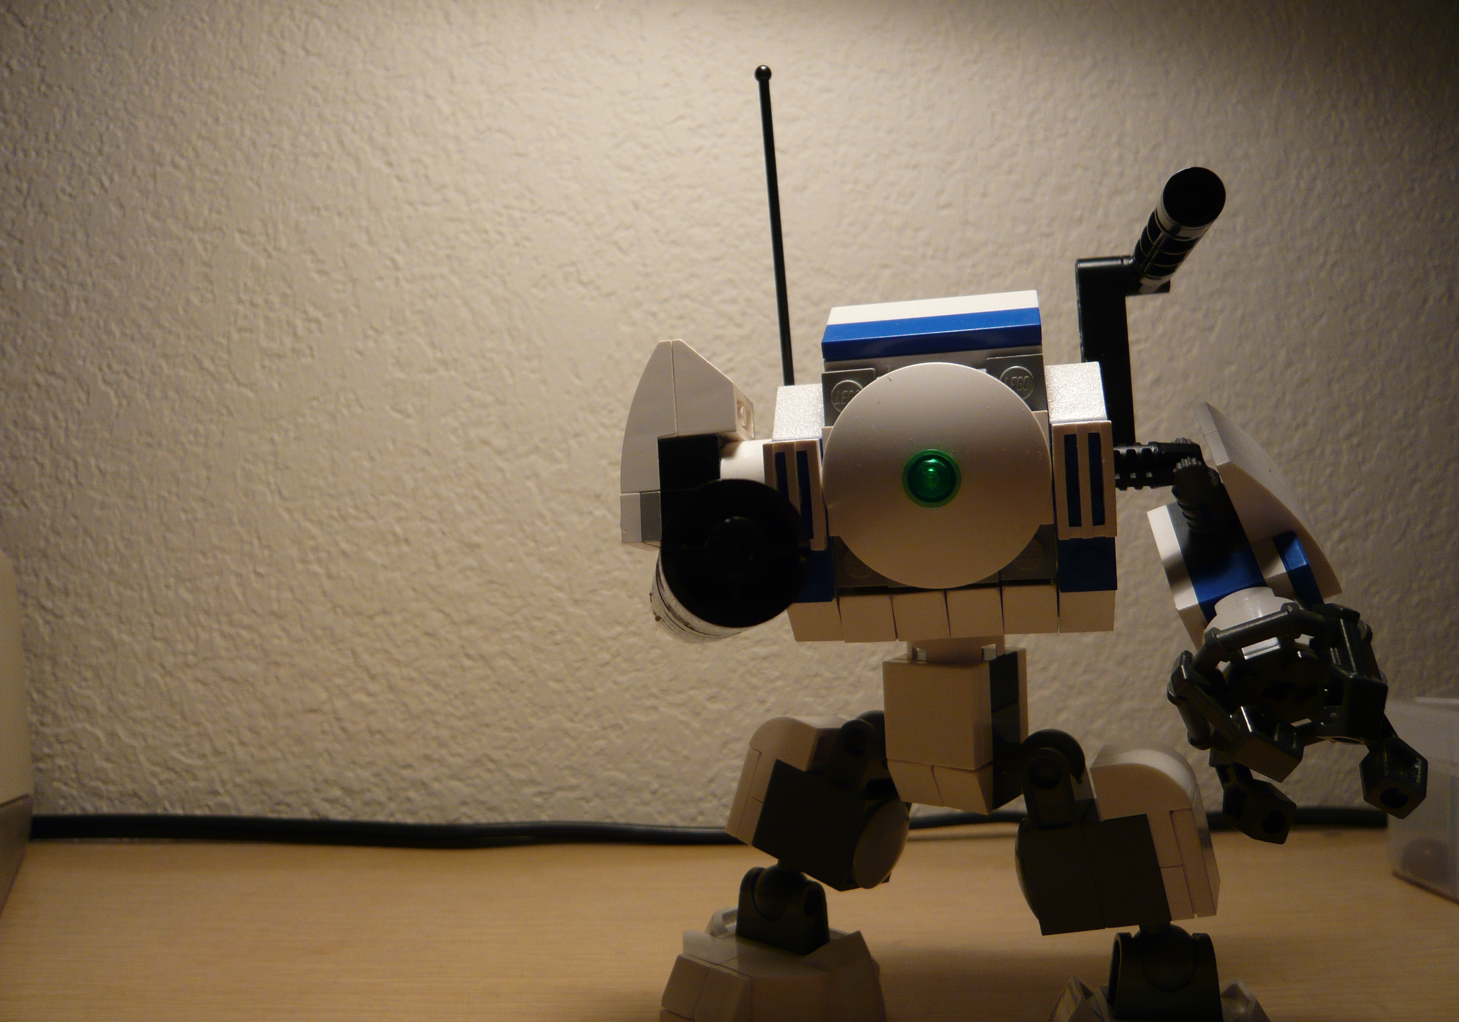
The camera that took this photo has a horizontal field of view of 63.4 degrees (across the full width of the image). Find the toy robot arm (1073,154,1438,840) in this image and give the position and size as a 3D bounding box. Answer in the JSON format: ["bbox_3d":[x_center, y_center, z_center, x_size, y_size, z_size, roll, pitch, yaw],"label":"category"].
[{"bbox_3d":[0.071,-0.001,0.170,0.040,0.088,0.058,0,1,13],"label":"toy robot arm"}]

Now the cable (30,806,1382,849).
[{"bbox_3d":[-0.006,0.098,0.367,0.430,0.014,0.019,0,1,0],"label":"cable"}]

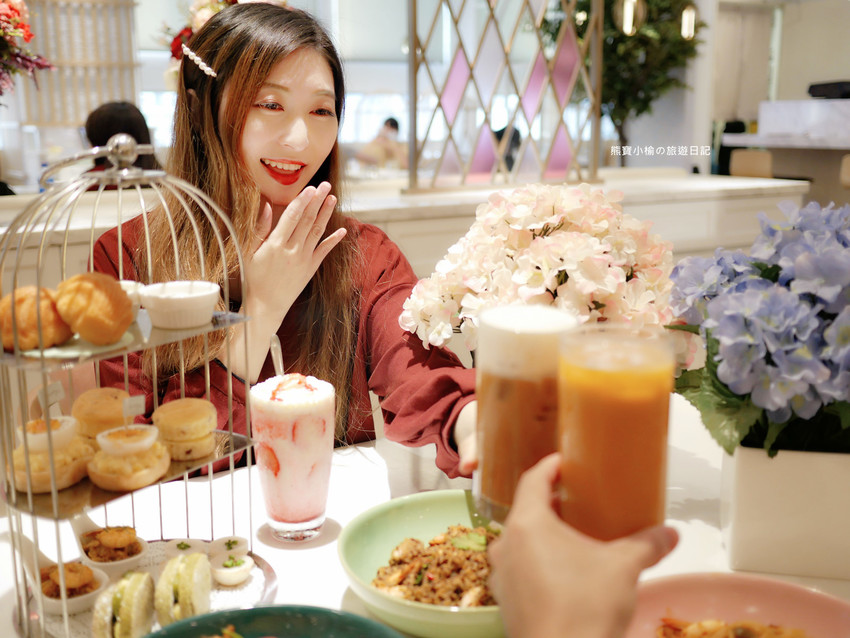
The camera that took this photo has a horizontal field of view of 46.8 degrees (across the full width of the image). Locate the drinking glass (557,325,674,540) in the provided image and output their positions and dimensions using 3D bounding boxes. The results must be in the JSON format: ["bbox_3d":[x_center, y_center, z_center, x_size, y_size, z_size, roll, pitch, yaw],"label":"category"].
[{"bbox_3d":[0.124,0.086,0.656,0.073,0.150,0.073,0,12,0],"label":"drinking glass"}]

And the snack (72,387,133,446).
[{"bbox_3d":[-0.289,0.089,0.880,0.054,0.039,0.054,0,12,0],"label":"snack"}]

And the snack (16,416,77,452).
[{"bbox_3d":[-0.312,0.099,0.815,0.050,0.024,0.046,0,10,0],"label":"snack"}]

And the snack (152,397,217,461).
[{"bbox_3d":[-0.209,0.096,0.854,0.055,0.039,0.055,0,12,0],"label":"snack"}]

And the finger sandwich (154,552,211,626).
[{"bbox_3d":[-0.189,0.213,0.768,0.037,0.052,0.049,0,12,0],"label":"finger sandwich"}]

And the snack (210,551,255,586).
[{"bbox_3d":[-0.171,0.226,0.874,0.042,0.025,0.043,0,10,0],"label":"snack"}]

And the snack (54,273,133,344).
[{"bbox_3d":[-0.272,-0.008,0.810,0.065,0.057,0.062,0,10,0],"label":"snack"}]

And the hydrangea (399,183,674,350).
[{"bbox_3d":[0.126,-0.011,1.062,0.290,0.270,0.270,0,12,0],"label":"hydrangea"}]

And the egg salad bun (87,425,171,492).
[{"bbox_3d":[-0.235,0.111,0.779,0.064,0.040,0.062,0,12,0],"label":"egg salad bun"}]

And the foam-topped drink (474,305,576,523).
[{"bbox_3d":[0.076,0.073,0.751,0.073,0.151,0.073,0,12,0],"label":"foam-topped drink"}]

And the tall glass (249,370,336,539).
[{"bbox_3d":[-0.136,0.147,1.019,0.087,0.155,0.087,0,10,0],"label":"tall glass"}]

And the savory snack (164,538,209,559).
[{"bbox_3d":[-0.218,0.220,0.905,0.043,0.025,0.043,0,10,0],"label":"savory snack"}]

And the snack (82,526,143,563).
[{"bbox_3d":[-0.286,0.209,0.900,0.056,0.028,0.047,0,10,0],"label":"snack"}]

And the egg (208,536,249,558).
[{"bbox_3d":[-0.181,0.219,0.909,0.040,0.025,0.043,0,10,0],"label":"egg"}]

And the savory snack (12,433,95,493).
[{"bbox_3d":[-0.311,0.119,0.821,0.068,0.032,0.066,0,10,0],"label":"savory snack"}]

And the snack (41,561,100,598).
[{"bbox_3d":[-0.287,0.212,0.797,0.047,0.024,0.041,0,12,0],"label":"snack"}]

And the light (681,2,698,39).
[{"bbox_3d":[1.615,-1.817,6.000,0.110,0.230,0.110,0,12,0],"label":"light"}]

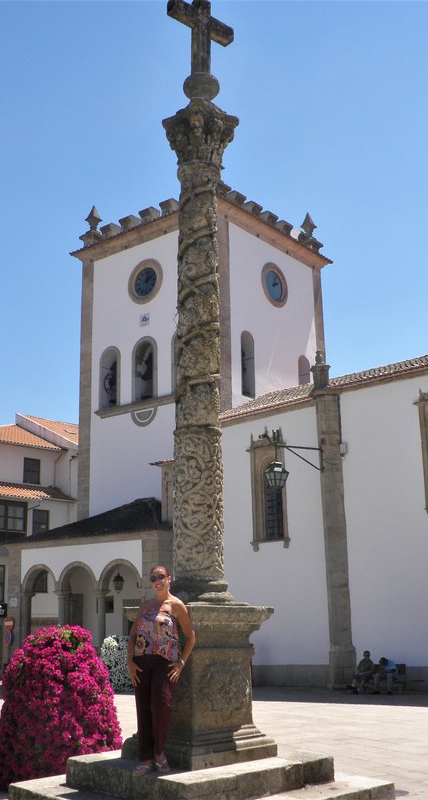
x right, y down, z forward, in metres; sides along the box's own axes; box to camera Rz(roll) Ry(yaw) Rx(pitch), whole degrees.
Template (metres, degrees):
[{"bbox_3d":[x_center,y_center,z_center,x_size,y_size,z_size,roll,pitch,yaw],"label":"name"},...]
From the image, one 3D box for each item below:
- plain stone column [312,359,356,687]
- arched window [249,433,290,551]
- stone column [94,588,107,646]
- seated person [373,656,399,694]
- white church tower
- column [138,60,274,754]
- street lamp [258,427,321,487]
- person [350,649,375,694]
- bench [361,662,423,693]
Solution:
[{"bbox_3d":[3.640,3.600,26.308,0.780,10.609,0.720,-14,-19,41],"label":"plain stone column"},{"bbox_3d":[1.861,2.987,28.560,1.780,3.967,0.400,-14,-19,41],"label":"arched window"},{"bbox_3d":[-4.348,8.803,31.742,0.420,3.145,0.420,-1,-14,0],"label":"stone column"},{"bbox_3d":[4.873,7.796,23.499,0.550,1.070,0.800,-14,-19,41],"label":"seated person"},{"bbox_3d":[-0.289,1.315,40.453,9.300,22.370,9.300,-12,-18,38],"label":"white church tower"},{"bbox_3d":[-0.163,-0.172,8.210,1.000,6.870,1.000,11,-18,-39],"label":"column"},{"bbox_3d":[2.563,1.915,26.235,2.300,1.835,0.650,8,-17,-32],"label":"street lamp"},{"bbox_3d":[4.379,7.828,23.919,0.550,1.220,0.850,-14,-19,41],"label":"person"},{"bbox_3d":[4.913,7.993,23.793,1.900,0.820,0.620,-14,-19,41],"label":"bench"}]

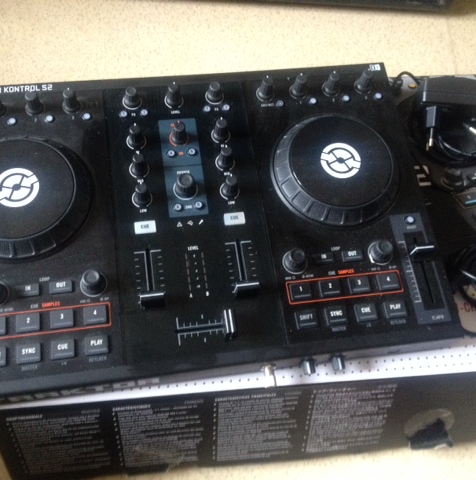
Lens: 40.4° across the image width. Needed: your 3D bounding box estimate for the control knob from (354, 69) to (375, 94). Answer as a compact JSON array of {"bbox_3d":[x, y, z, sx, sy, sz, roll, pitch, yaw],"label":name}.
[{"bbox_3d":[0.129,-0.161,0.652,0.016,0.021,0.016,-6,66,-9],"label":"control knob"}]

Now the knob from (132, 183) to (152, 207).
[{"bbox_3d":[-0.086,-0.041,0.582,0.016,0.020,0.016,-6,67,-9],"label":"knob"}]

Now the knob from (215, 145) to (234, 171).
[{"bbox_3d":[-0.011,-0.076,0.595,0.017,0.019,0.017,-6,67,-8],"label":"knob"}]

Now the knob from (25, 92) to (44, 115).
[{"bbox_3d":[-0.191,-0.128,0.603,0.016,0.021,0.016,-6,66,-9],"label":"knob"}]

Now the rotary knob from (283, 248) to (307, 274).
[{"bbox_3d":[0.051,0.017,0.564,0.021,0.018,0.021,2,65,-5],"label":"rotary knob"}]

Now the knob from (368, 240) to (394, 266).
[{"bbox_3d":[0.128,0.009,0.574,0.021,0.015,0.021,-6,67,-8],"label":"knob"}]

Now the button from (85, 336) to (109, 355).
[{"bbox_3d":[-0.113,0.085,0.521,0.018,0.005,0.016,-6,66,-9],"label":"button"}]

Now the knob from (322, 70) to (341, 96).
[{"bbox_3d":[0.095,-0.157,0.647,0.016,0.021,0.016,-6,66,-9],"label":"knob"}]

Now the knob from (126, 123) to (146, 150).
[{"bbox_3d":[-0.094,-0.096,0.595,0.017,0.019,0.017,-6,67,-8],"label":"knob"}]

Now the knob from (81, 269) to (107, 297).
[{"bbox_3d":[-0.121,0.034,0.537,0.021,0.018,0.021,-6,66,-9],"label":"knob"}]

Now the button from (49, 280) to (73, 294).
[{"bbox_3d":[-0.147,0.039,0.537,0.018,0.004,0.010,-6,67,-8],"label":"button"}]

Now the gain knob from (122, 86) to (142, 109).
[{"bbox_3d":[-0.102,-0.139,0.626,0.016,0.015,0.016,-6,67,-9],"label":"gain knob"}]

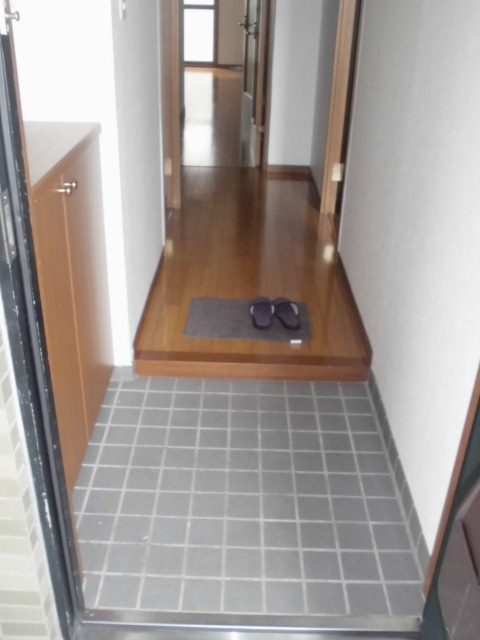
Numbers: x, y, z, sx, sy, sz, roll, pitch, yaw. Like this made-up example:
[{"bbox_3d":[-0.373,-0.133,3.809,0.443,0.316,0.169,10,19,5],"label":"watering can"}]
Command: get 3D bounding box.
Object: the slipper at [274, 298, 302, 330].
[{"bbox_3d":[0.199,-0.049,2.646,0.100,0.070,0.268,-3,28,-9],"label":"slipper"}]

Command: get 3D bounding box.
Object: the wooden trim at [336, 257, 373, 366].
[{"bbox_3d":[0.488,-0.090,2.767,0.014,0.062,0.990,2,28,0],"label":"wooden trim"}]

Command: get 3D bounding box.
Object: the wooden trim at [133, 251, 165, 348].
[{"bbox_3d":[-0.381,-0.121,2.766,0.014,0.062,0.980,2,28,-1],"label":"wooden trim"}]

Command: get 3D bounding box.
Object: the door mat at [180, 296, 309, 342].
[{"bbox_3d":[0.037,-0.009,2.639,0.508,0.010,0.345,3,28,1],"label":"door mat"}]

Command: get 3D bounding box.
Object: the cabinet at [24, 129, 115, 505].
[{"bbox_3d":[-0.616,-0.023,1.724,0.360,0.860,0.840,2,28,0],"label":"cabinet"}]

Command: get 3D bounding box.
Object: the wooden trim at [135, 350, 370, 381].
[{"bbox_3d":[0.047,0.175,2.372,0.872,0.067,0.065,2,28,0],"label":"wooden trim"}]

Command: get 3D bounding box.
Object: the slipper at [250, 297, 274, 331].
[{"bbox_3d":[0.097,-0.052,2.644,0.100,0.070,0.268,2,28,1],"label":"slipper"}]

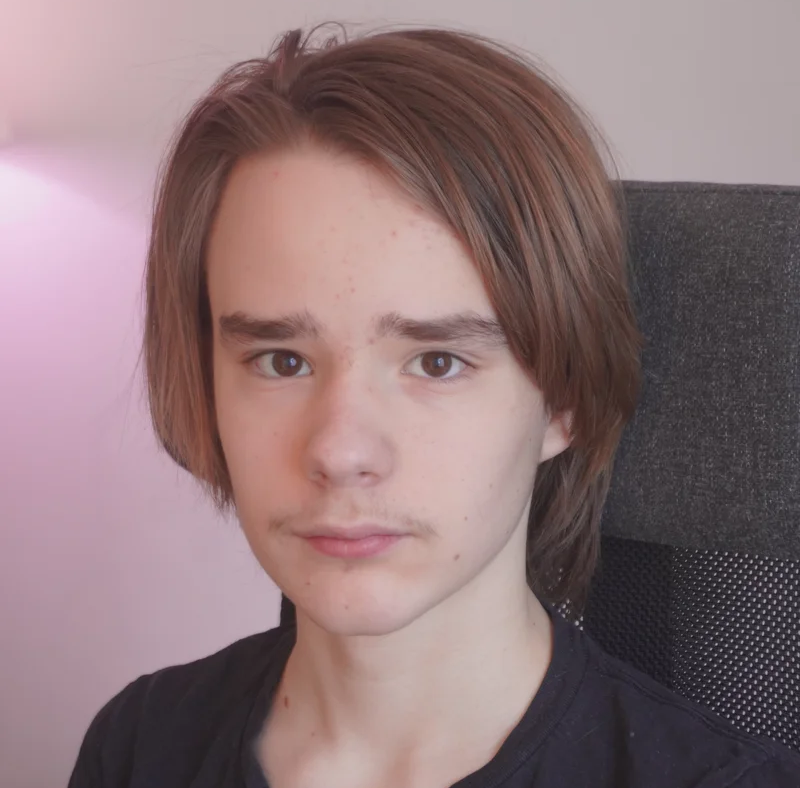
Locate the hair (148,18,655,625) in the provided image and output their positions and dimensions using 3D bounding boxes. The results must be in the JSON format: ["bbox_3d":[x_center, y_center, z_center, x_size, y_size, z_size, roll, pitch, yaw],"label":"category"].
[{"bbox_3d":[0.003,-0.034,1.085,0.205,0.250,0.205,1,5,12],"label":"hair"}]

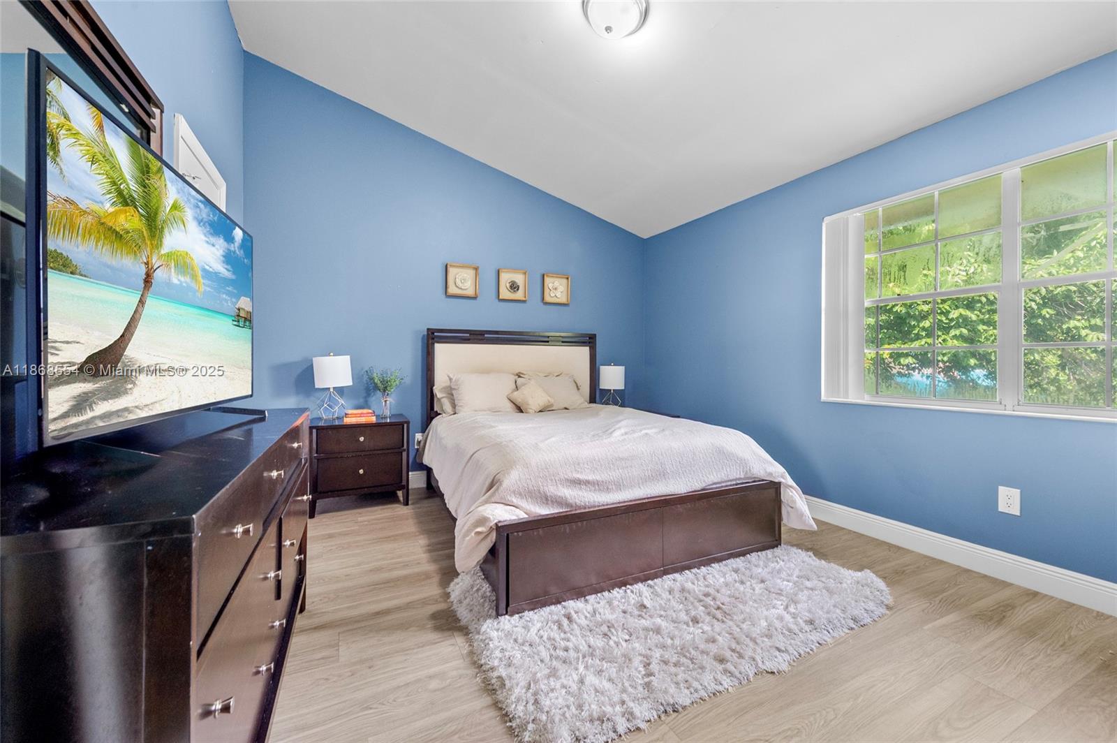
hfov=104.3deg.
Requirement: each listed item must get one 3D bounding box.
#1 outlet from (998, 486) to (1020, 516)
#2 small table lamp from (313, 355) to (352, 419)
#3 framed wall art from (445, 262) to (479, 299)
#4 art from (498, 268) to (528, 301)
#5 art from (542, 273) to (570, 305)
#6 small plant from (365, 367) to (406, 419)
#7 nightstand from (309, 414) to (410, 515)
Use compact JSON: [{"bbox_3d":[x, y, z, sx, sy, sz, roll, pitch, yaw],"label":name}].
[{"bbox_3d":[2.181,0.624,2.098,0.008,0.121,0.076,0,1,-27],"label":"outlet"},{"bbox_3d":[-1.659,0.111,3.198,0.250,0.495,0.250,0,1,-27],"label":"small table lamp"},{"bbox_3d":[-0.825,-0.776,3.735,0.271,0.268,0.035,0,1,-27],"label":"framed wall art"},{"bbox_3d":[-0.413,-0.781,3.942,0.267,0.272,0.035,0,1,-27],"label":"art"},{"bbox_3d":[-0.018,-0.784,4.141,0.274,0.273,0.035,0,1,-27],"label":"art"},{"bbox_3d":[-1.328,0.166,3.348,0.270,0.385,0.250,0,1,-27],"label":"small plant"},{"bbox_3d":[-1.465,0.668,3.207,0.635,0.618,0.413,0,1,-27],"label":"nightstand"}]

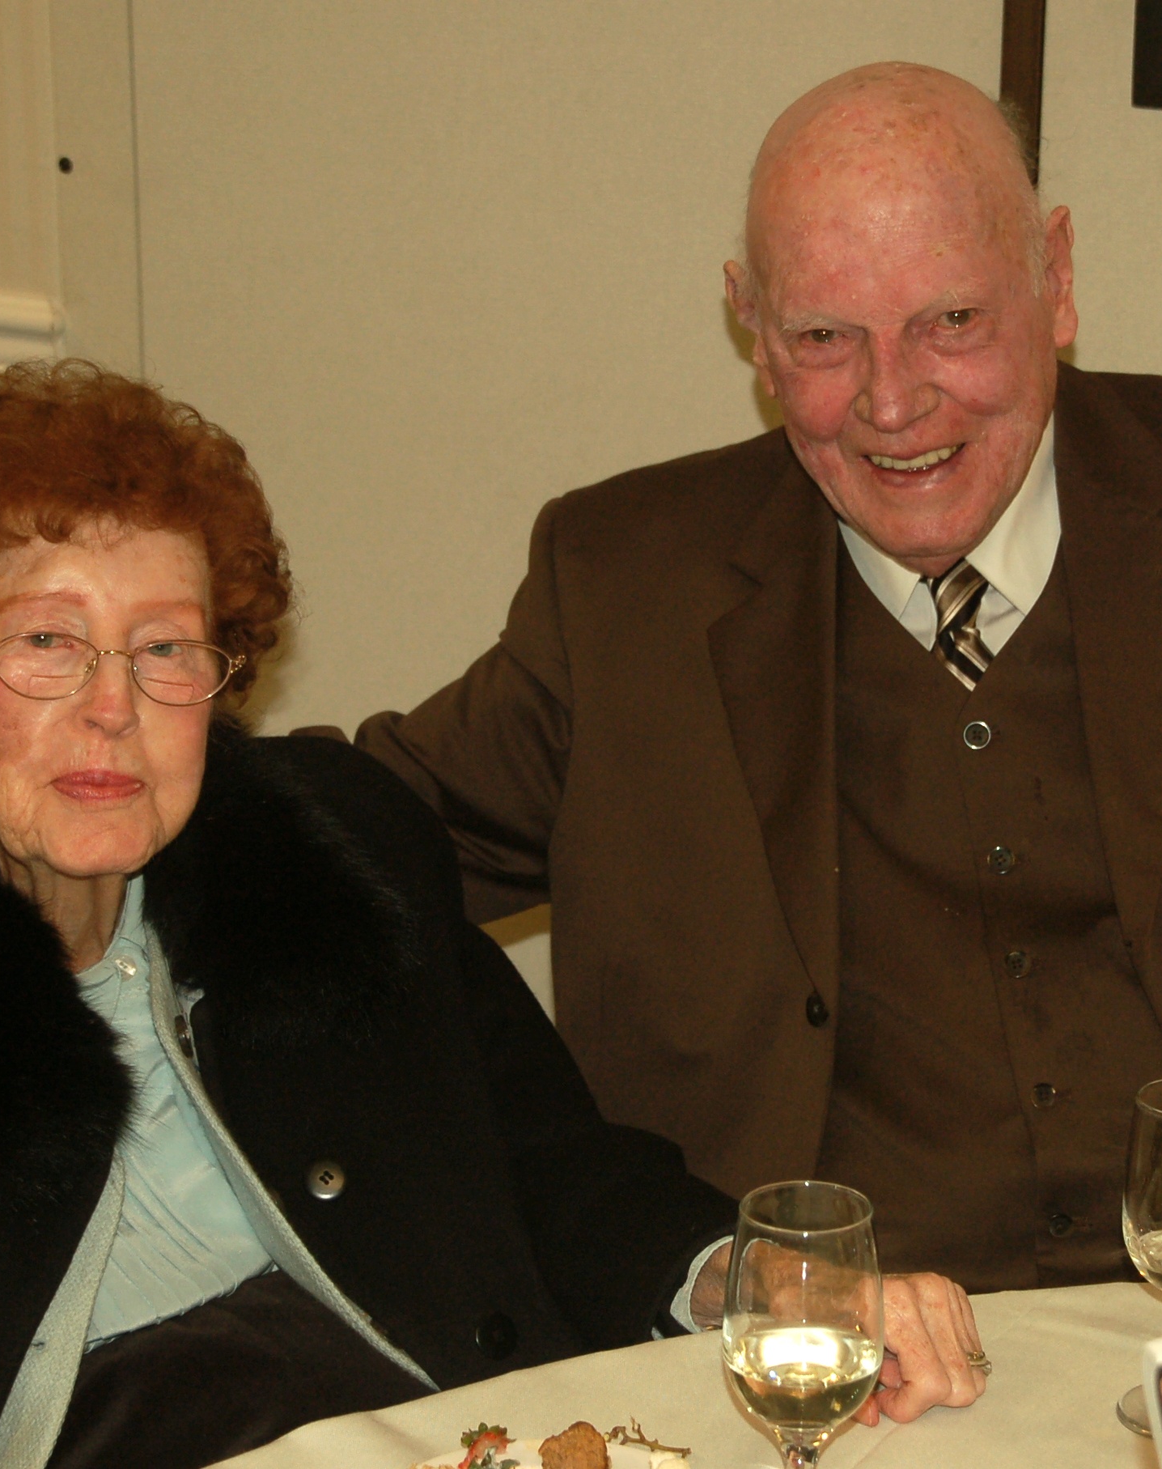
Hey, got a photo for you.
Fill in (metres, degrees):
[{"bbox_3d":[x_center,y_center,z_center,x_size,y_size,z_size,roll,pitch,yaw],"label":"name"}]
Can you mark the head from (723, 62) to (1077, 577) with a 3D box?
[{"bbox_3d":[0.170,-0.239,1.951,0.188,0.240,0.225,-6,26,13],"label":"head"}]

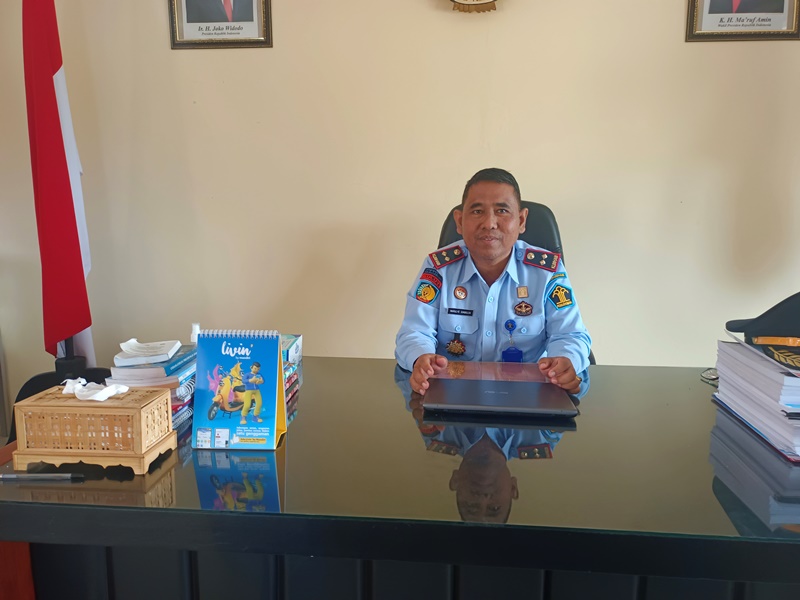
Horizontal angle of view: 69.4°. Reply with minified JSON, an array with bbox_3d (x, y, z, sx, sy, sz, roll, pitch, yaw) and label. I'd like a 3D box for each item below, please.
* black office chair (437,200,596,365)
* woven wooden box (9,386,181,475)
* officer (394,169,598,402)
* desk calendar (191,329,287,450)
[{"bbox_3d":[0.315,0.307,1.764,0.640,1.210,0.670,1,6,6],"label":"black office chair"},{"bbox_3d":[-0.486,0.207,0.934,0.208,0.103,0.115,1,6,4],"label":"woven wooden box"},{"bbox_3d":[0.253,0.289,1.606,0.540,1.300,0.660,1,6,6],"label":"officer"},{"bbox_3d":[-0.281,0.150,1.022,0.147,0.202,0.091,1,6,1],"label":"desk calendar"}]

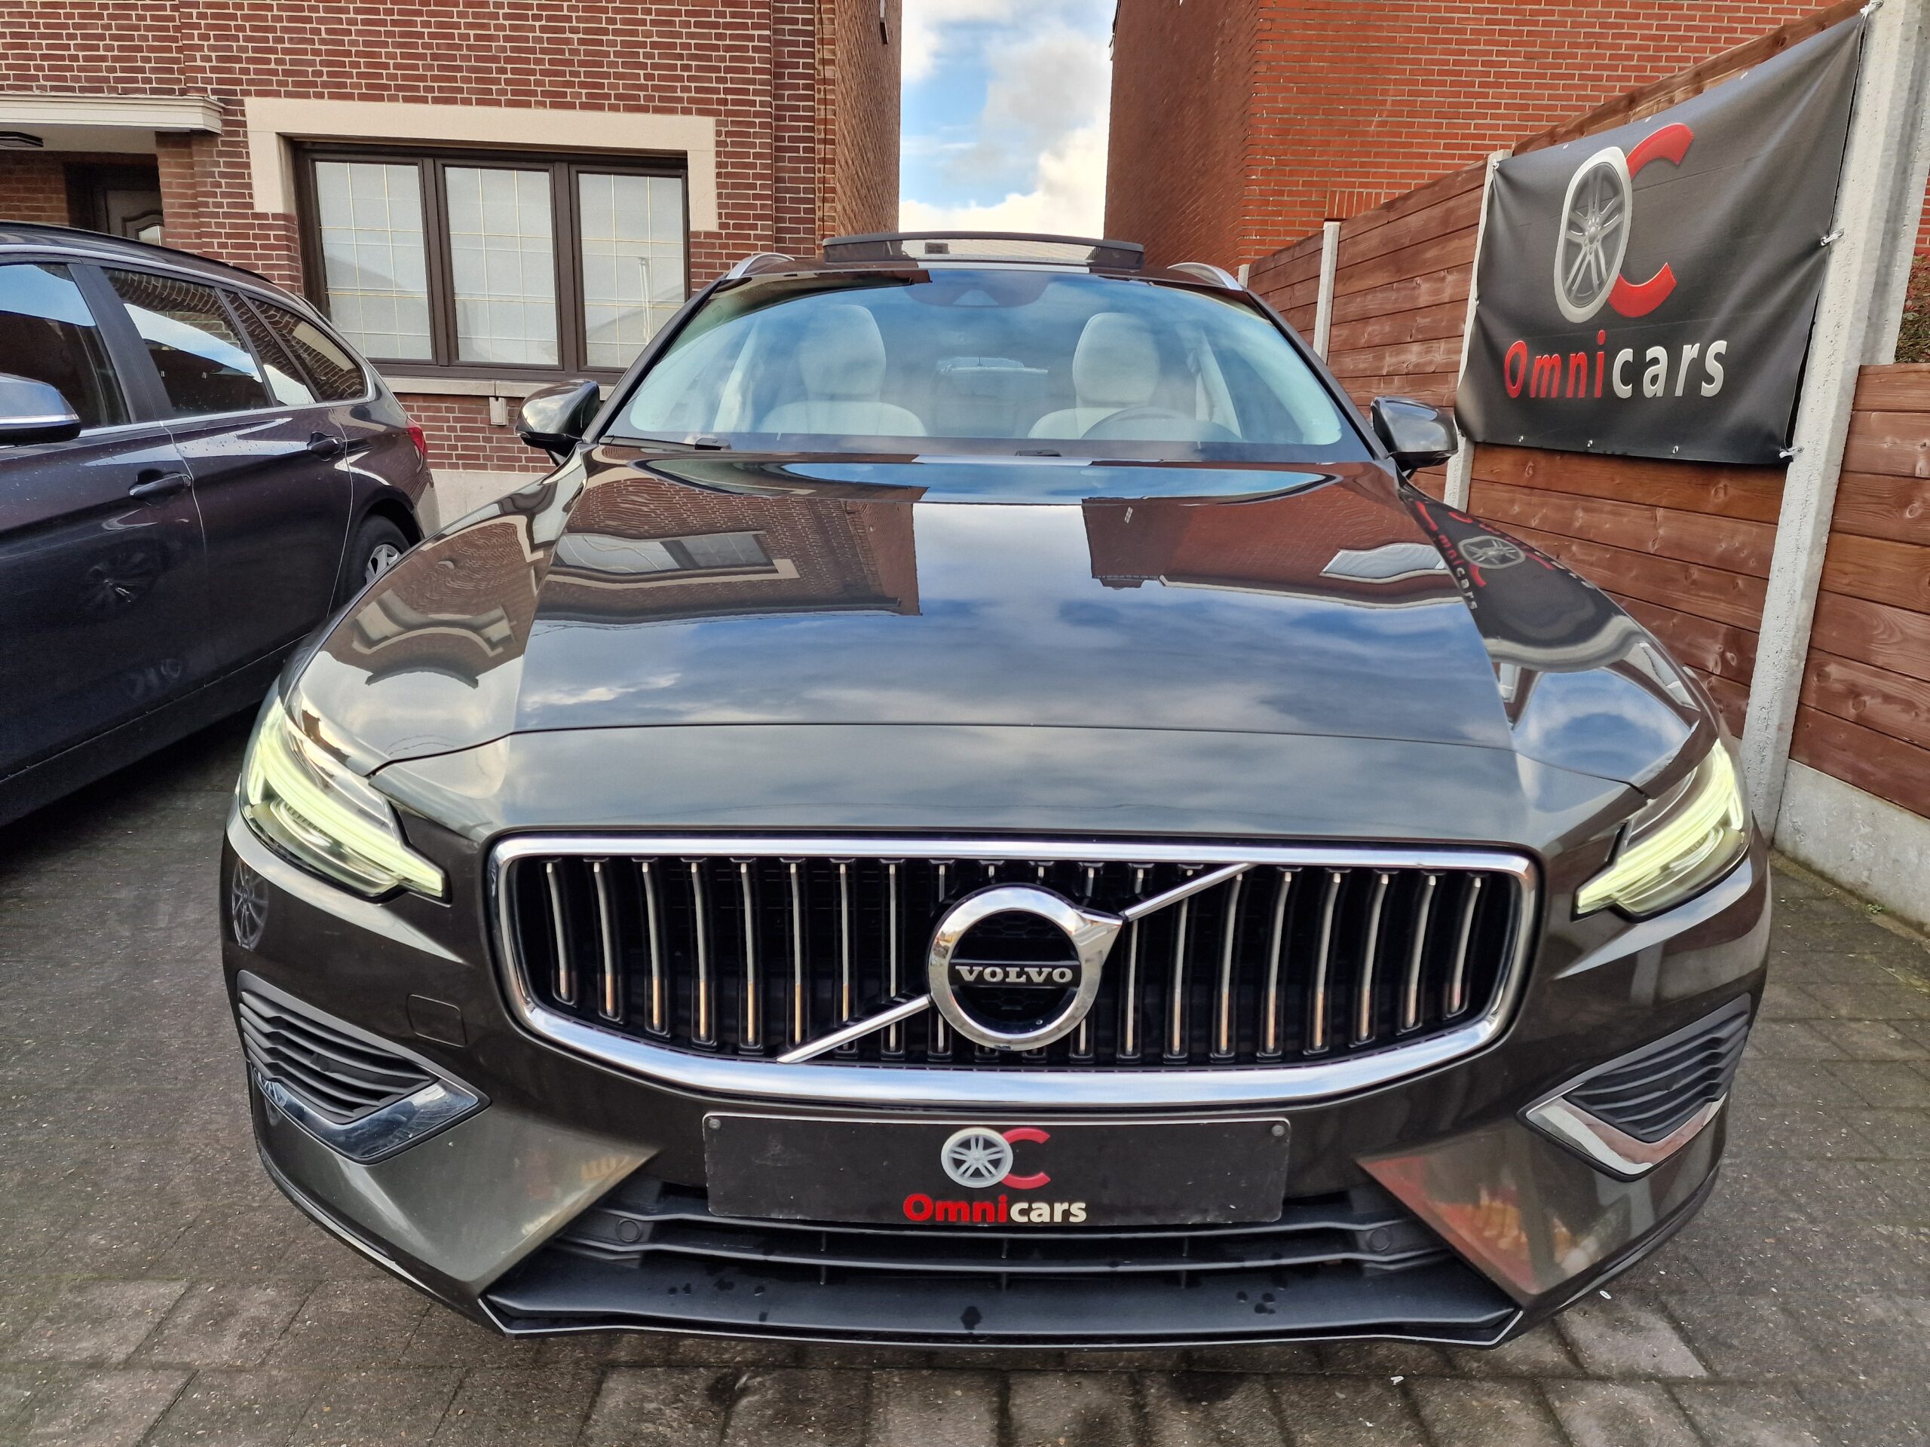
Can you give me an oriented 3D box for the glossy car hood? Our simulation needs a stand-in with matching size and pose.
[{"bbox_3d":[0.039,-0.203,1.794,1.620,0.310,1.340,1,14,0],"label":"glossy car hood"}]

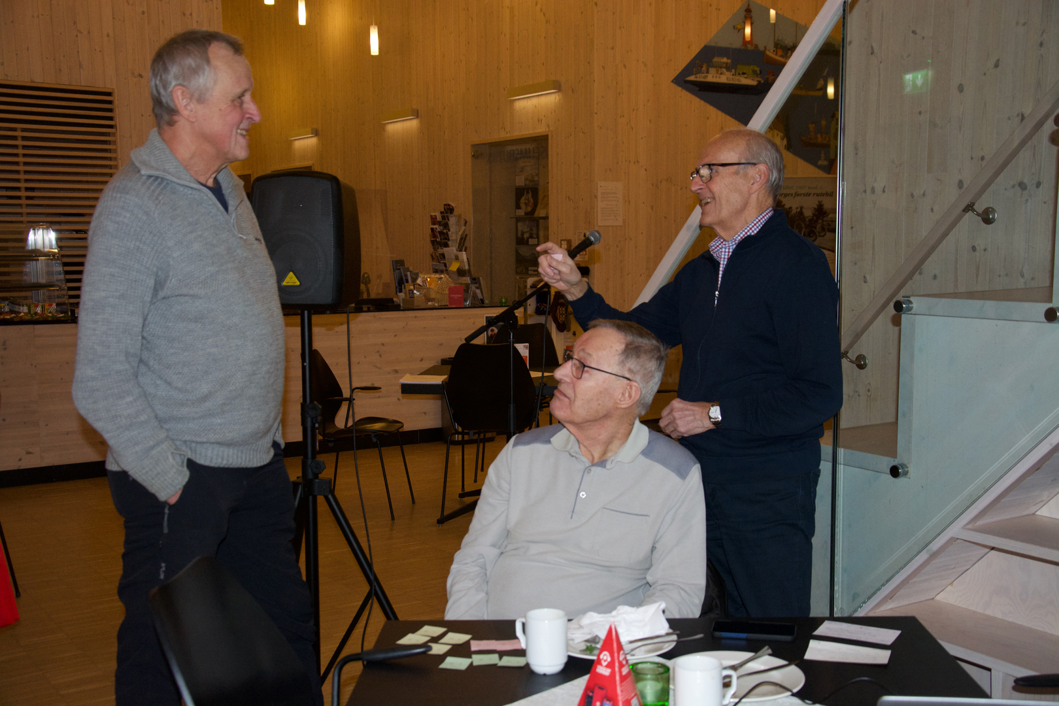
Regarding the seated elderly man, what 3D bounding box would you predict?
[{"bbox_3d":[0.100,0.573,2.470,0.560,1.260,0.750,1,5,14],"label":"seated elderly man"}]

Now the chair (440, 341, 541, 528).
[{"bbox_3d":[-0.201,0.399,6.591,0.560,0.880,0.550,0,5,0],"label":"chair"}]

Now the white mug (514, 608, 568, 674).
[{"bbox_3d":[0.018,0.468,1.999,0.083,0.094,0.067,0,5,0],"label":"white mug"}]

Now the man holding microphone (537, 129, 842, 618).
[{"bbox_3d":[0.446,0.318,2.900,0.600,1.690,0.560,-5,7,-43],"label":"man holding microphone"}]

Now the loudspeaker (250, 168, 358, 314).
[{"bbox_3d":[-0.660,-0.332,3.645,0.260,0.412,0.230,1,5,9],"label":"loudspeaker"}]

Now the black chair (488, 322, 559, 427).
[{"bbox_3d":[-0.049,0.303,7.218,0.560,0.860,0.560,0,6,4],"label":"black chair"}]

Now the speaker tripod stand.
[{"bbox_3d":[-0.568,0.473,3.736,0.660,1.240,0.720,-2,5,-15],"label":"speaker tripod stand"}]

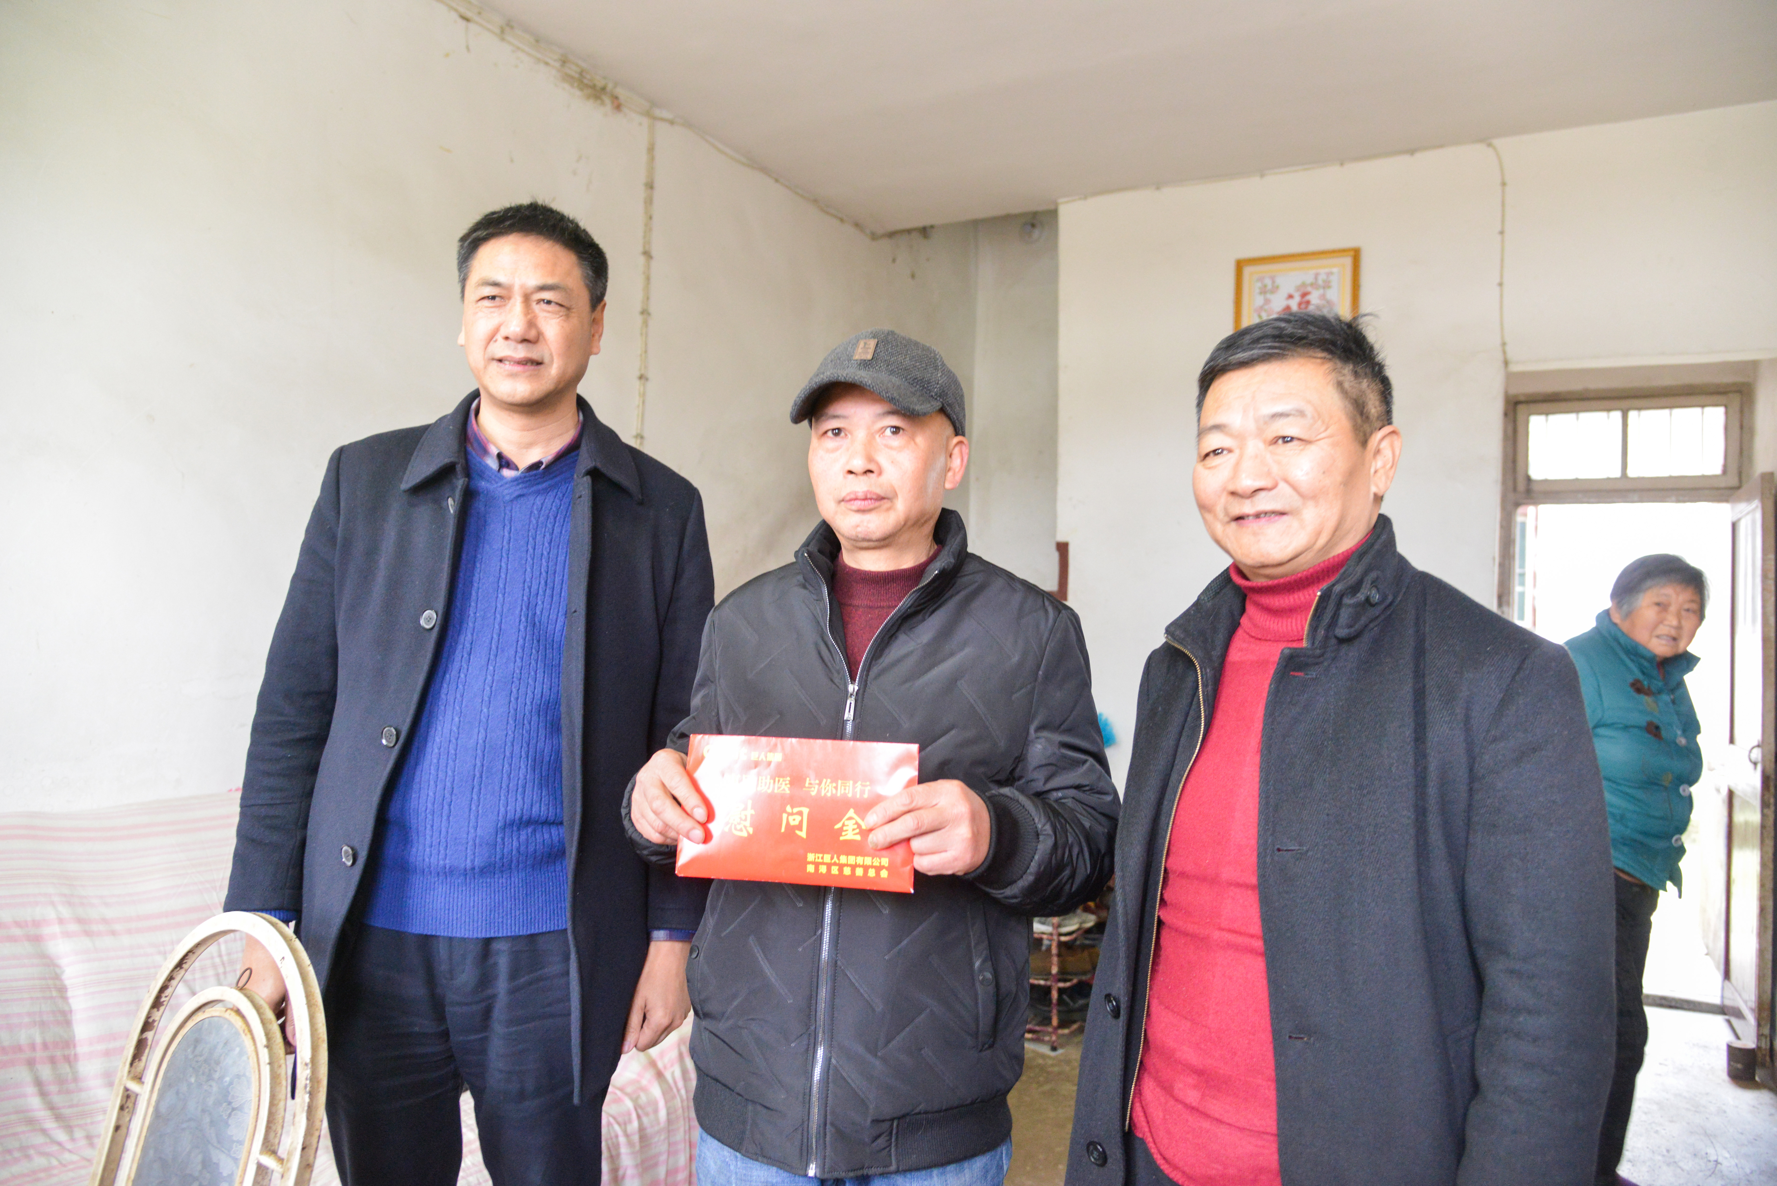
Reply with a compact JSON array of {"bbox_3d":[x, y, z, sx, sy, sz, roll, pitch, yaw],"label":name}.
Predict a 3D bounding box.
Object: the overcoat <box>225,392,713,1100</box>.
[{"bbox_3d":[-0.516,0.179,1.434,0.570,0.850,0.360,2,-1,-6],"label":"overcoat"}]

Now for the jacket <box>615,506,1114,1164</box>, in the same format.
[{"bbox_3d":[-0.029,0.267,1.325,0.570,0.720,0.420,1,-1,15],"label":"jacket"}]

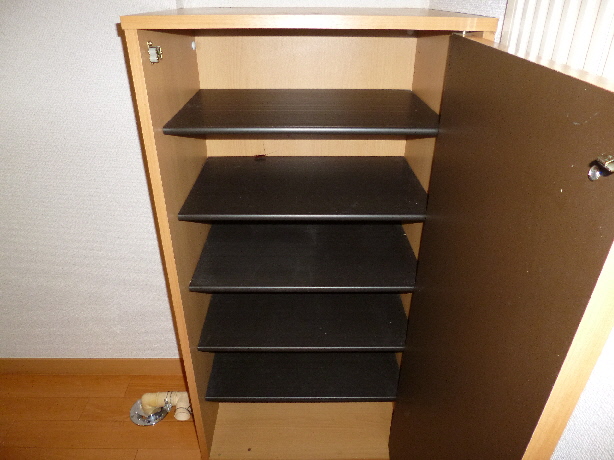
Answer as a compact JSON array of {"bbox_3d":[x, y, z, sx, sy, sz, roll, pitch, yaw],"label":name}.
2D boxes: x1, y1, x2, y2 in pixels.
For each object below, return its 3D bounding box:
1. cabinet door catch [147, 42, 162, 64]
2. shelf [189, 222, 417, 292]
[{"bbox_3d":[-0.196,-0.231,0.554,0.011,0.027,0.018,0,29,-1],"label":"cabinet door catch"},{"bbox_3d":[0.001,0.041,0.940,0.453,0.013,0.292,0,29,-1],"label":"shelf"}]

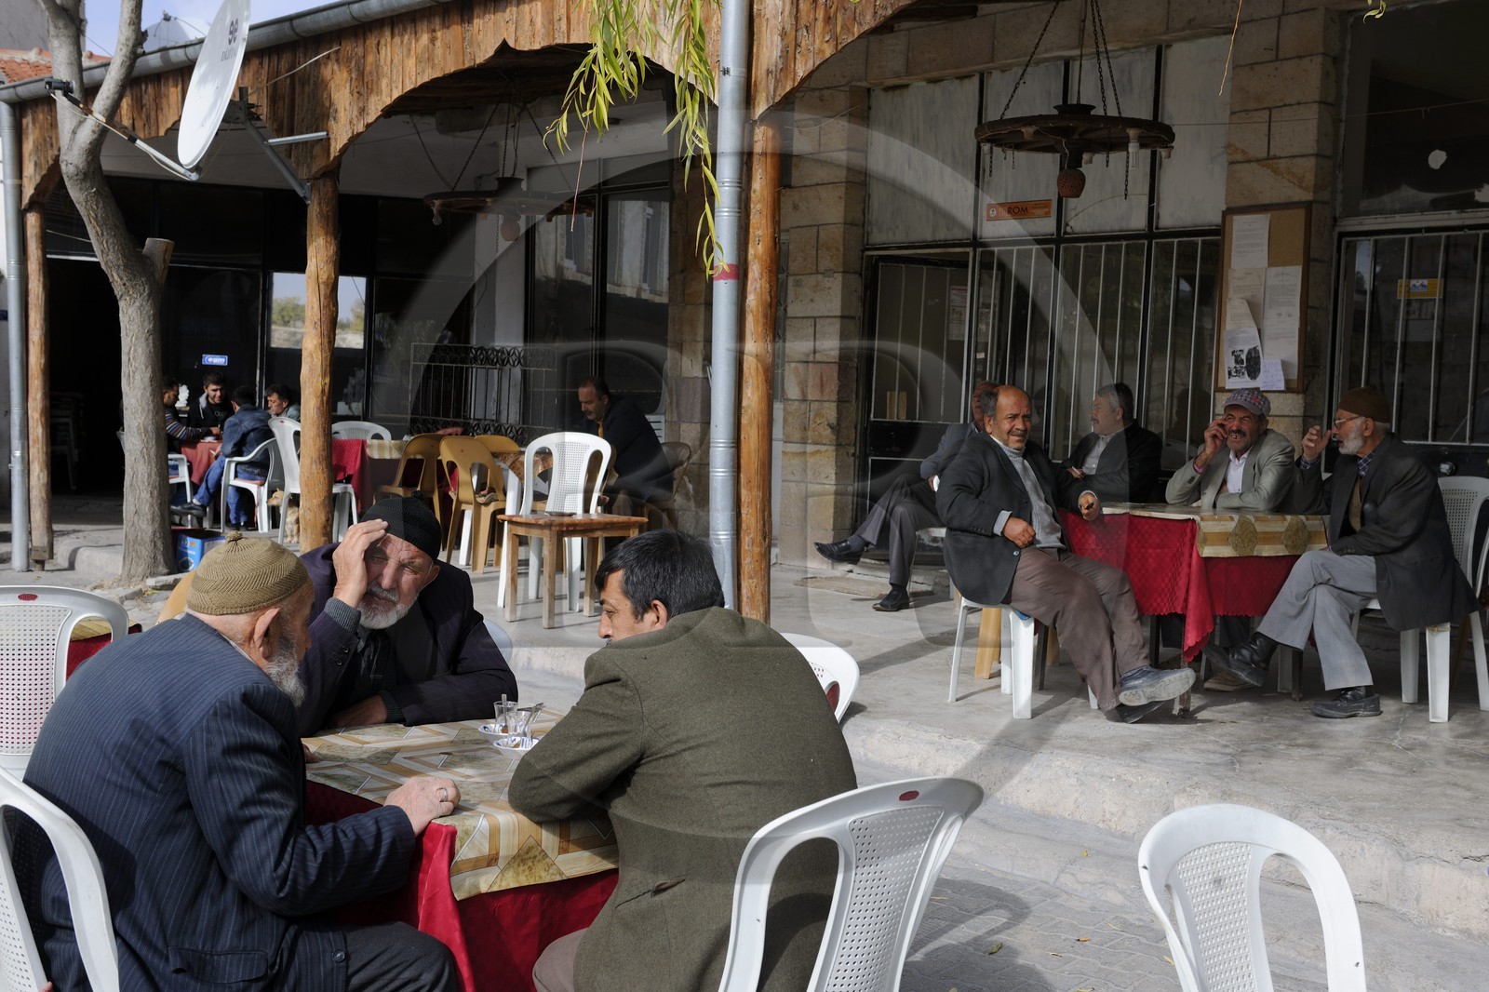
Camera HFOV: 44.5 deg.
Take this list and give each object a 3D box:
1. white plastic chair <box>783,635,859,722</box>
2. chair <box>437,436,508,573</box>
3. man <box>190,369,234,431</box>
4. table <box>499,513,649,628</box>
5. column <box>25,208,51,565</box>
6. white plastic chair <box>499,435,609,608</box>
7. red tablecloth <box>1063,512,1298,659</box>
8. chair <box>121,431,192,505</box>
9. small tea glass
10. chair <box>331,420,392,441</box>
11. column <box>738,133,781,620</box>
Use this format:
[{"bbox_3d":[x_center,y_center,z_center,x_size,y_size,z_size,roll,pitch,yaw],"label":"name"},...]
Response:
[{"bbox_3d":[-0.101,0.763,3.853,0.460,0.890,0.530,4,4,37],"label":"white plastic chair"},{"bbox_3d":[-1.591,0.043,11.039,0.520,0.810,0.460,-3,6,-38],"label":"chair"},{"bbox_3d":[-4.215,-0.378,14.410,0.520,1.250,0.750,0,4,-14],"label":"man"},{"bbox_3d":[-0.871,0.375,9.191,0.600,0.500,0.430,-1,4,-38],"label":"table"},{"bbox_3d":[-5.122,-0.772,13.185,0.145,2.582,0.145,-3,5,-41],"label":"column"},{"bbox_3d":[-0.987,0.127,9.591,0.480,0.890,0.550,3,5,22],"label":"white plastic chair"},{"bbox_3d":[1.782,0.326,7.490,0.860,0.550,0.860,-1,4,-38],"label":"red tablecloth"},{"bbox_3d":[-4.639,-0.137,14.325,0.560,0.800,0.550,1,4,-13],"label":"chair"},{"bbox_3d":[-0.496,0.461,3.786,0.052,0.068,0.052,1,3,0],"label":"small tea glass"},{"bbox_3d":[-2.569,-0.089,12.184,0.470,0.860,0.540,2,5,11],"label":"chair"},{"bbox_3d":[0.044,-0.338,7.143,0.140,2.220,0.140,2,3,0],"label":"column"}]

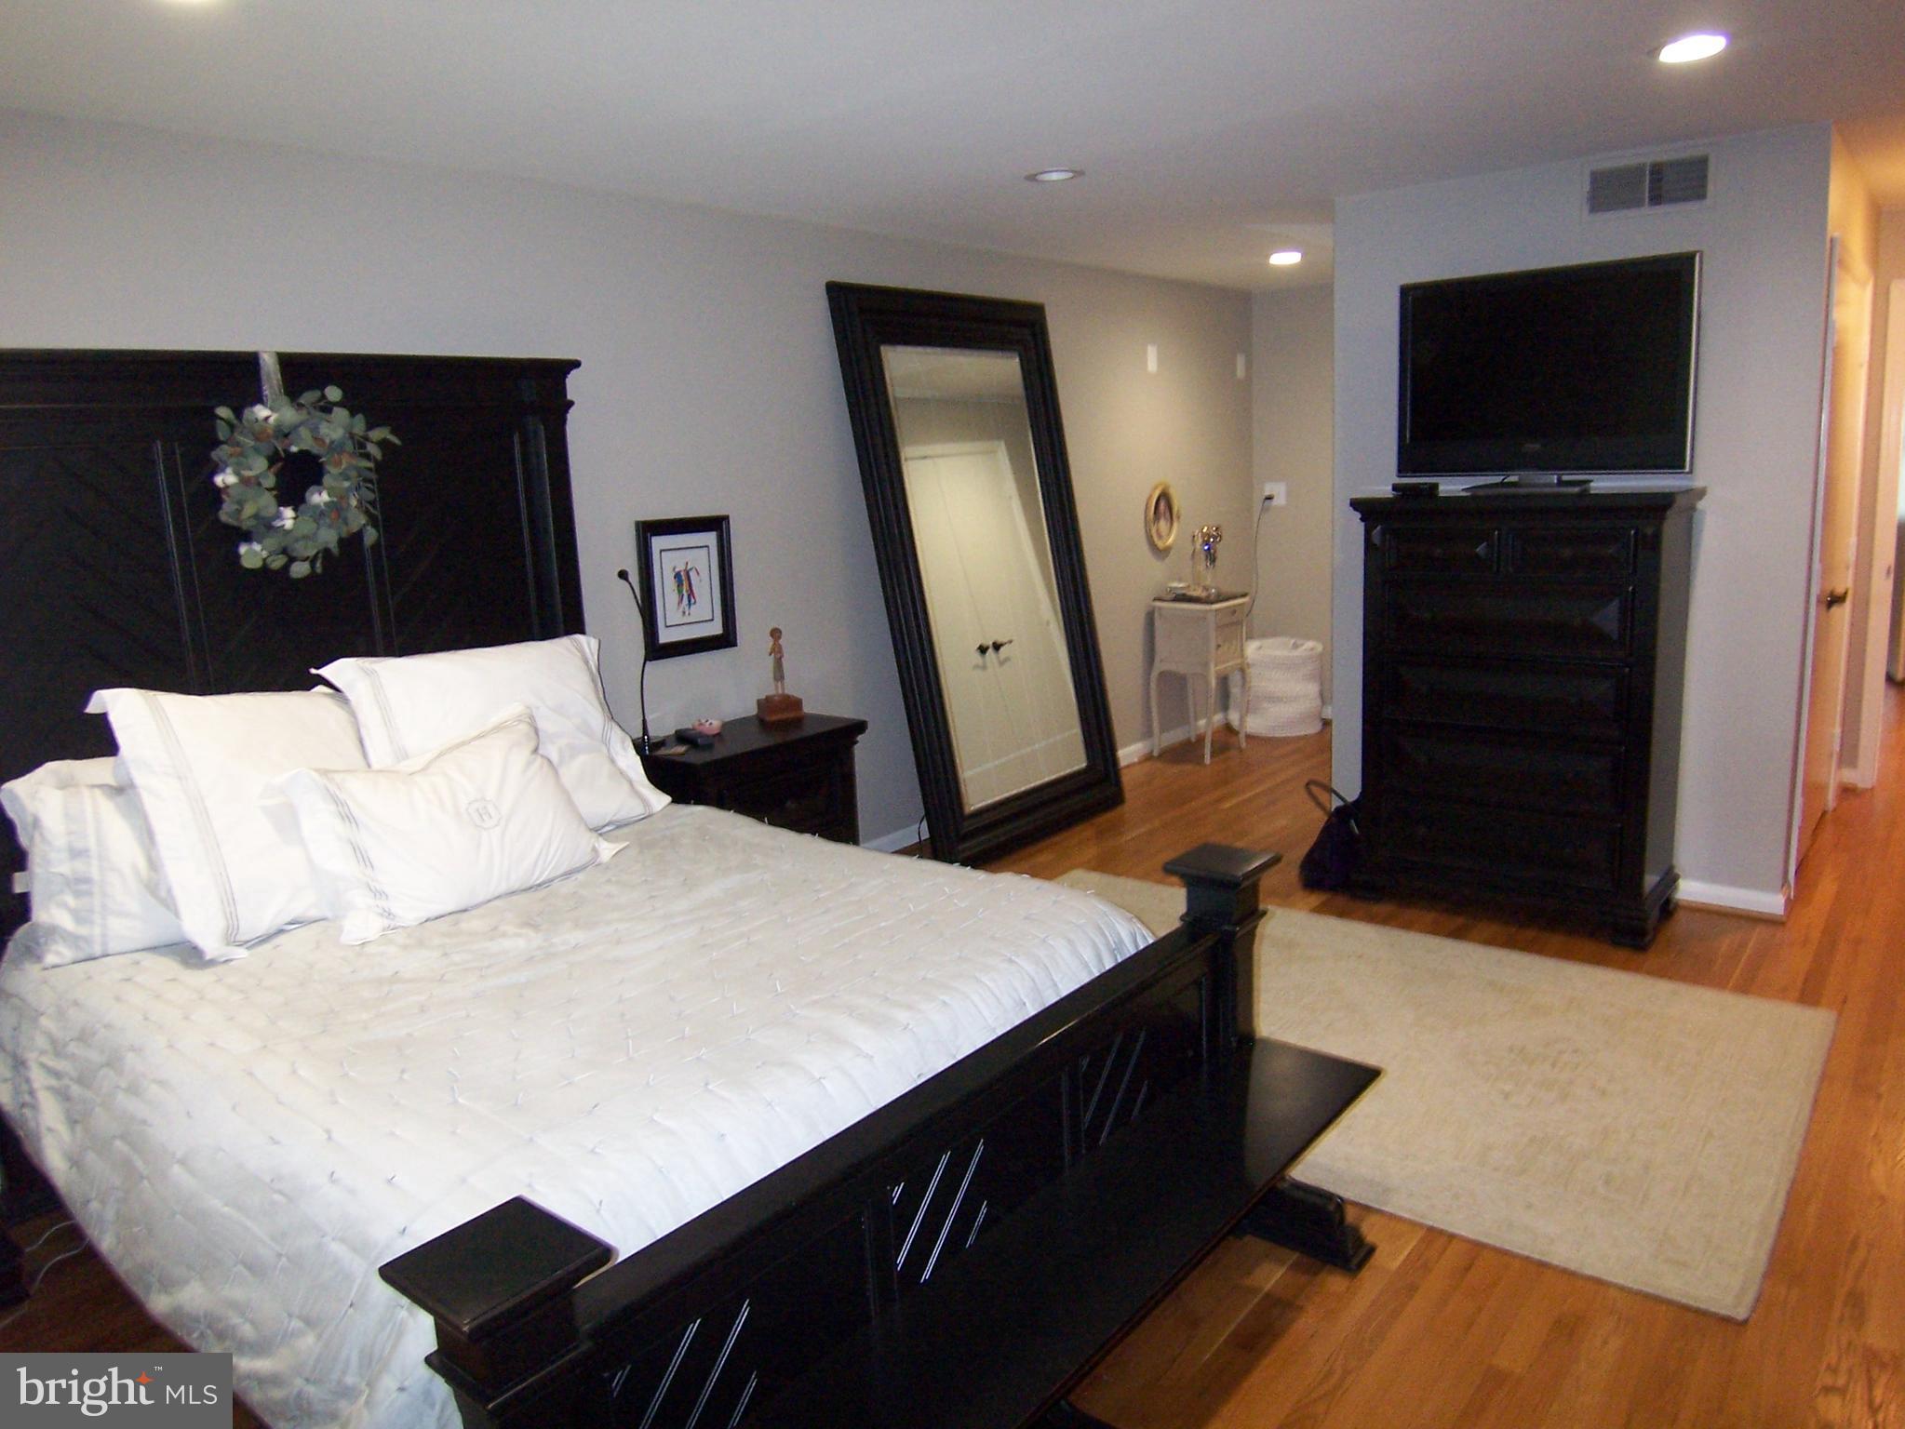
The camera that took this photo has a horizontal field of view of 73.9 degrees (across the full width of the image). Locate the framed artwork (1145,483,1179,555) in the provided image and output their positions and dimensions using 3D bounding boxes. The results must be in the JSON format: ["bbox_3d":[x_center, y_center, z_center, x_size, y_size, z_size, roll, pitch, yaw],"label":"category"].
[{"bbox_3d":[1.077,-1.006,6.445,0.035,0.357,0.278,6,14,40],"label":"framed artwork"}]

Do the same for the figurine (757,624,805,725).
[{"bbox_3d":[-0.625,-0.147,4.520,0.125,0.320,0.125,-8,12,-25],"label":"figurine"}]

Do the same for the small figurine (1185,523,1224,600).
[{"bbox_3d":[1.276,-0.773,6.429,0.129,0.378,0.149,6,14,40],"label":"small figurine"}]

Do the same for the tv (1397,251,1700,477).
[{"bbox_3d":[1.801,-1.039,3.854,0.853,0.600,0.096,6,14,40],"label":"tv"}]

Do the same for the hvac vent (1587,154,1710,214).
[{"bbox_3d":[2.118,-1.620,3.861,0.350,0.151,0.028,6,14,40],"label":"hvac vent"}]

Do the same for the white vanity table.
[{"bbox_3d":[1.278,-0.193,6.517,0.358,0.803,0.422,6,14,40],"label":"white vanity table"}]

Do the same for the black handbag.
[{"bbox_3d":[1.418,0.435,4.649,0.220,0.355,0.300,7,15,40],"label":"black handbag"}]

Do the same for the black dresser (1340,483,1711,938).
[{"bbox_3d":[1.843,-0.037,4.120,0.944,1.339,0.497,6,14,40],"label":"black dresser"}]

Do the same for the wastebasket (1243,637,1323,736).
[{"bbox_3d":[1.856,-0.165,7.232,0.510,0.485,0.510,7,15,40],"label":"wastebasket"}]

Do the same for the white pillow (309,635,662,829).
[{"bbox_3d":[-1.137,0.073,3.263,0.200,0.530,0.790,-29,-7,39],"label":"white pillow"}]

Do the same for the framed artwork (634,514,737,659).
[{"bbox_3d":[-0.896,-0.434,4.297,0.028,0.458,0.388,7,15,40],"label":"framed artwork"}]

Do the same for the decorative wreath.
[{"bbox_3d":[-1.627,-0.584,3.174,0.110,0.455,0.440,7,15,40],"label":"decorative wreath"}]

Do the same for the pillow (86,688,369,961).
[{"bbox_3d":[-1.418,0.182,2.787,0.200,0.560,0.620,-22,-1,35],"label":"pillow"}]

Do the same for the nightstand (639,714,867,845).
[{"bbox_3d":[-0.666,0.413,4.166,0.442,0.710,0.705,6,14,40],"label":"nightstand"}]

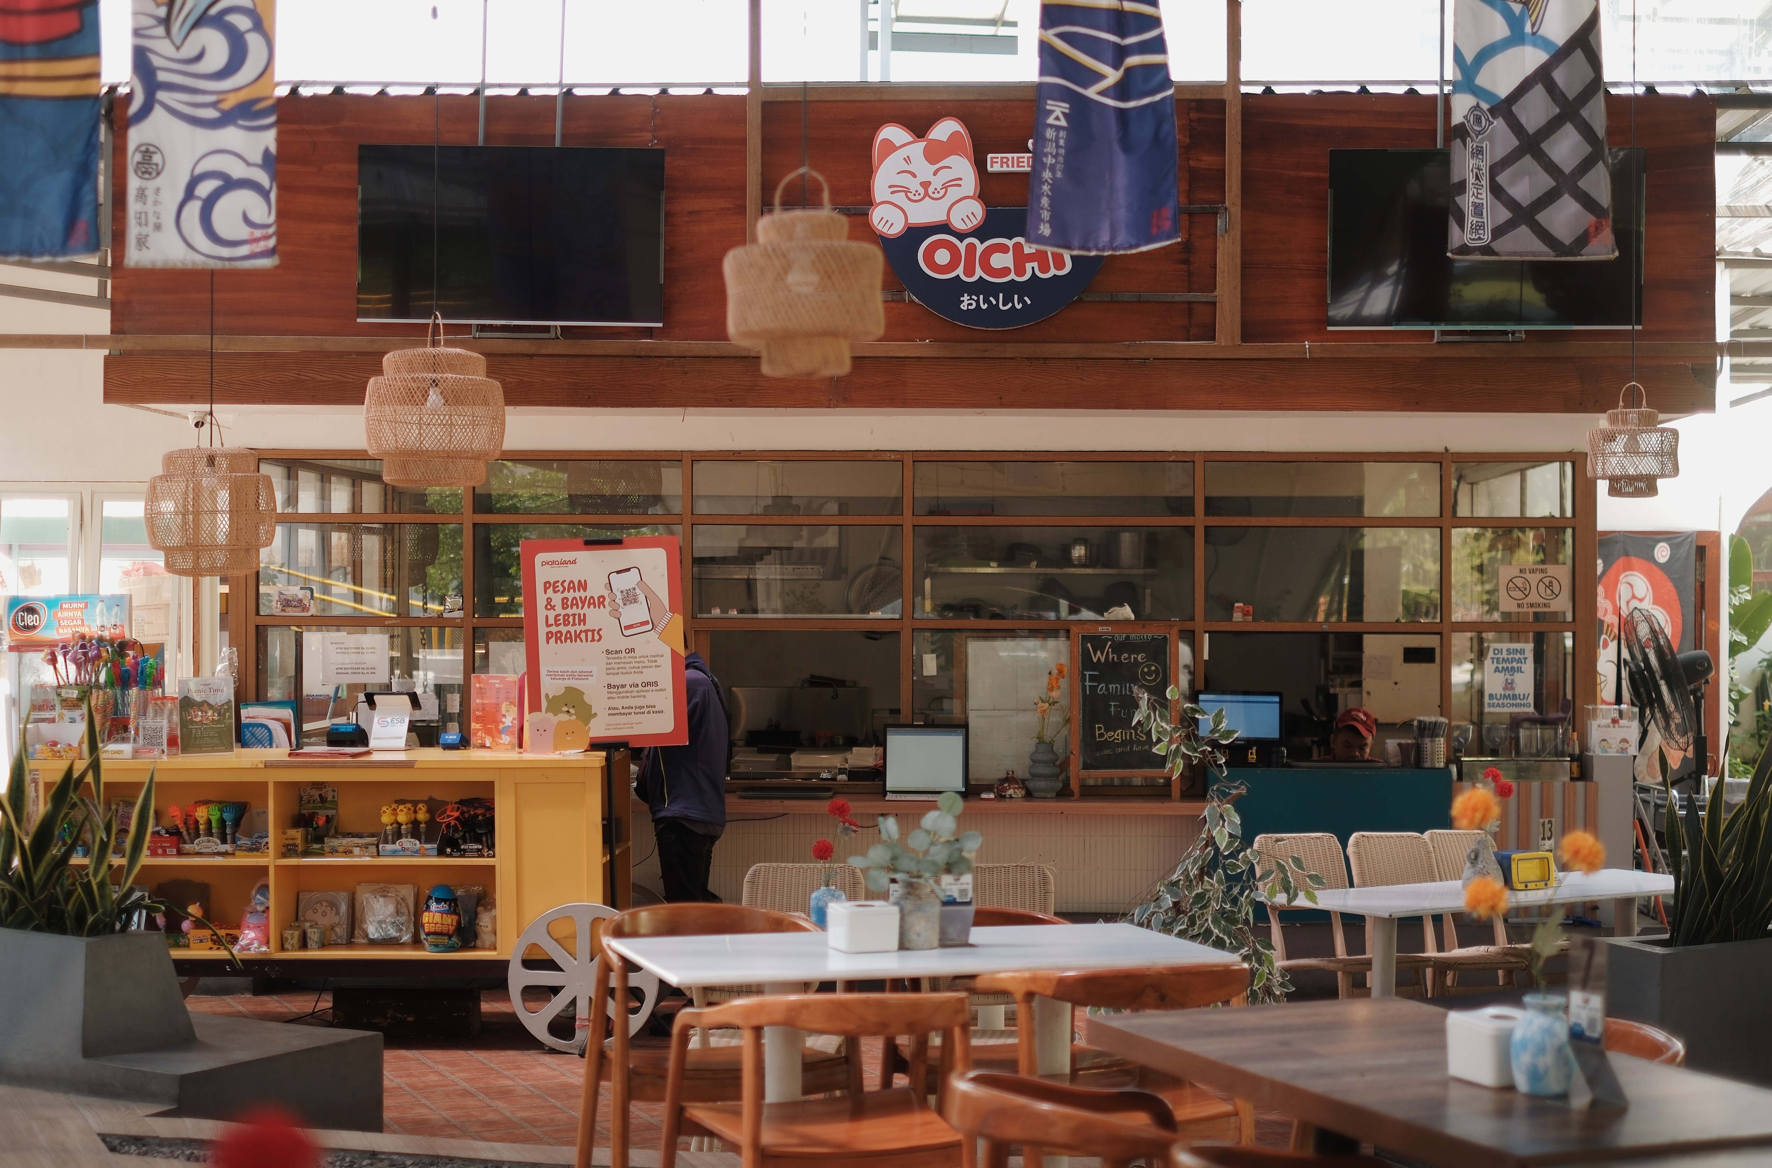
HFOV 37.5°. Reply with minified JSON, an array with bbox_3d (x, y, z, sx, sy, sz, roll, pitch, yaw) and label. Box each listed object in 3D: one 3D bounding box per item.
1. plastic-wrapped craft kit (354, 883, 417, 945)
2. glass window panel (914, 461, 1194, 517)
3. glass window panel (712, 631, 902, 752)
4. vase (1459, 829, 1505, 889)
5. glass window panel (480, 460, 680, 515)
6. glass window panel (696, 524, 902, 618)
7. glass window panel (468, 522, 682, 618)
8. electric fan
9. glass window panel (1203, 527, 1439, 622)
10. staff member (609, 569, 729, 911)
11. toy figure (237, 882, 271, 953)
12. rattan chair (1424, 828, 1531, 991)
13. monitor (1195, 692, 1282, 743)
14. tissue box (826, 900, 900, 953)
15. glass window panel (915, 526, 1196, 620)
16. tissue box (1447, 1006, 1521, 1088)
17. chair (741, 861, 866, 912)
[{"bbox_3d":[-1.871,1.236,9.750,0.230,0.225,0.050,0,-7,0],"label":"plastic-wrapped craft kit"},{"bbox_3d":[0.726,-0.412,11.300,1.211,0.243,0.040,0,1,0],"label":"glass window panel"},{"bbox_3d":[-0.337,0.459,11.150,0.811,0.515,0.050,0,0,0],"label":"glass window panel"},{"bbox_3d":[1.967,0.927,8.600,0.150,0.200,0.135,0,0,18],"label":"vase"},{"bbox_3d":[-1.333,-0.418,11.300,0.903,0.243,0.040,0,1,0],"label":"glass window panel"},{"bbox_3d":[-0.379,-0.056,11.300,0.897,0.405,0.040,0,1,0],"label":"glass window panel"},{"bbox_3d":[-1.339,-0.060,11.300,0.891,0.408,0.040,0,1,0],"label":"glass window panel"},{"bbox_3d":[3.312,0.950,10.900,0.500,1.650,0.600,0,0,3],"label":"electric fan"},{"bbox_3d":[1.886,-0.043,11.300,1.025,0.411,0.040,0,1,0],"label":"glass window panel"},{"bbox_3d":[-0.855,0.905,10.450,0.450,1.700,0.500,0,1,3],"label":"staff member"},{"bbox_3d":[-2.403,1.273,9.950,0.155,0.270,0.140,0,0,-6],"label":"toy figure"},{"bbox_3d":[2.210,1.340,9.360,0.440,0.870,0.500,0,0,-29],"label":"rattan chair"},{"bbox_3d":[1.512,0.580,11.150,0.380,0.250,0.100,0,-7,11],"label":"monitor"},{"bbox_3d":[-0.046,0.729,5.543,0.118,0.098,0.122,0,0,-22],"label":"tissue box"},{"bbox_3d":[0.726,-0.045,11.300,1.205,0.414,0.040,0,1,0],"label":"glass window panel"},{"bbox_3d":[0.957,0.720,4.054,0.118,0.100,0.118,0,0,-27],"label":"tissue box"},{"bbox_3d":[-0.259,1.315,8.120,0.430,0.860,0.520,0,0,2],"label":"chair"}]

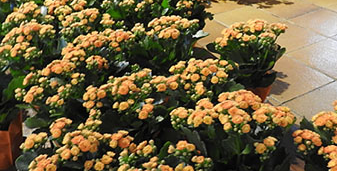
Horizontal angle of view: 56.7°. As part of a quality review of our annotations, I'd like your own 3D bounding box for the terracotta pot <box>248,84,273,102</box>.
[{"bbox_3d":[0.273,0.014,1.002,0.130,0.108,0.130,-2,34,1],"label":"terracotta pot"}]

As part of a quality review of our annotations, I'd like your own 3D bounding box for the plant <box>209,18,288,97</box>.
[{"bbox_3d":[0.241,-0.059,0.952,0.260,0.285,0.255,-2,34,0],"label":"plant"}]

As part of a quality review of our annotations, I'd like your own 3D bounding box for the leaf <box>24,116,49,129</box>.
[{"bbox_3d":[-0.336,0.094,0.794,0.062,0.020,0.038,-2,34,0],"label":"leaf"}]

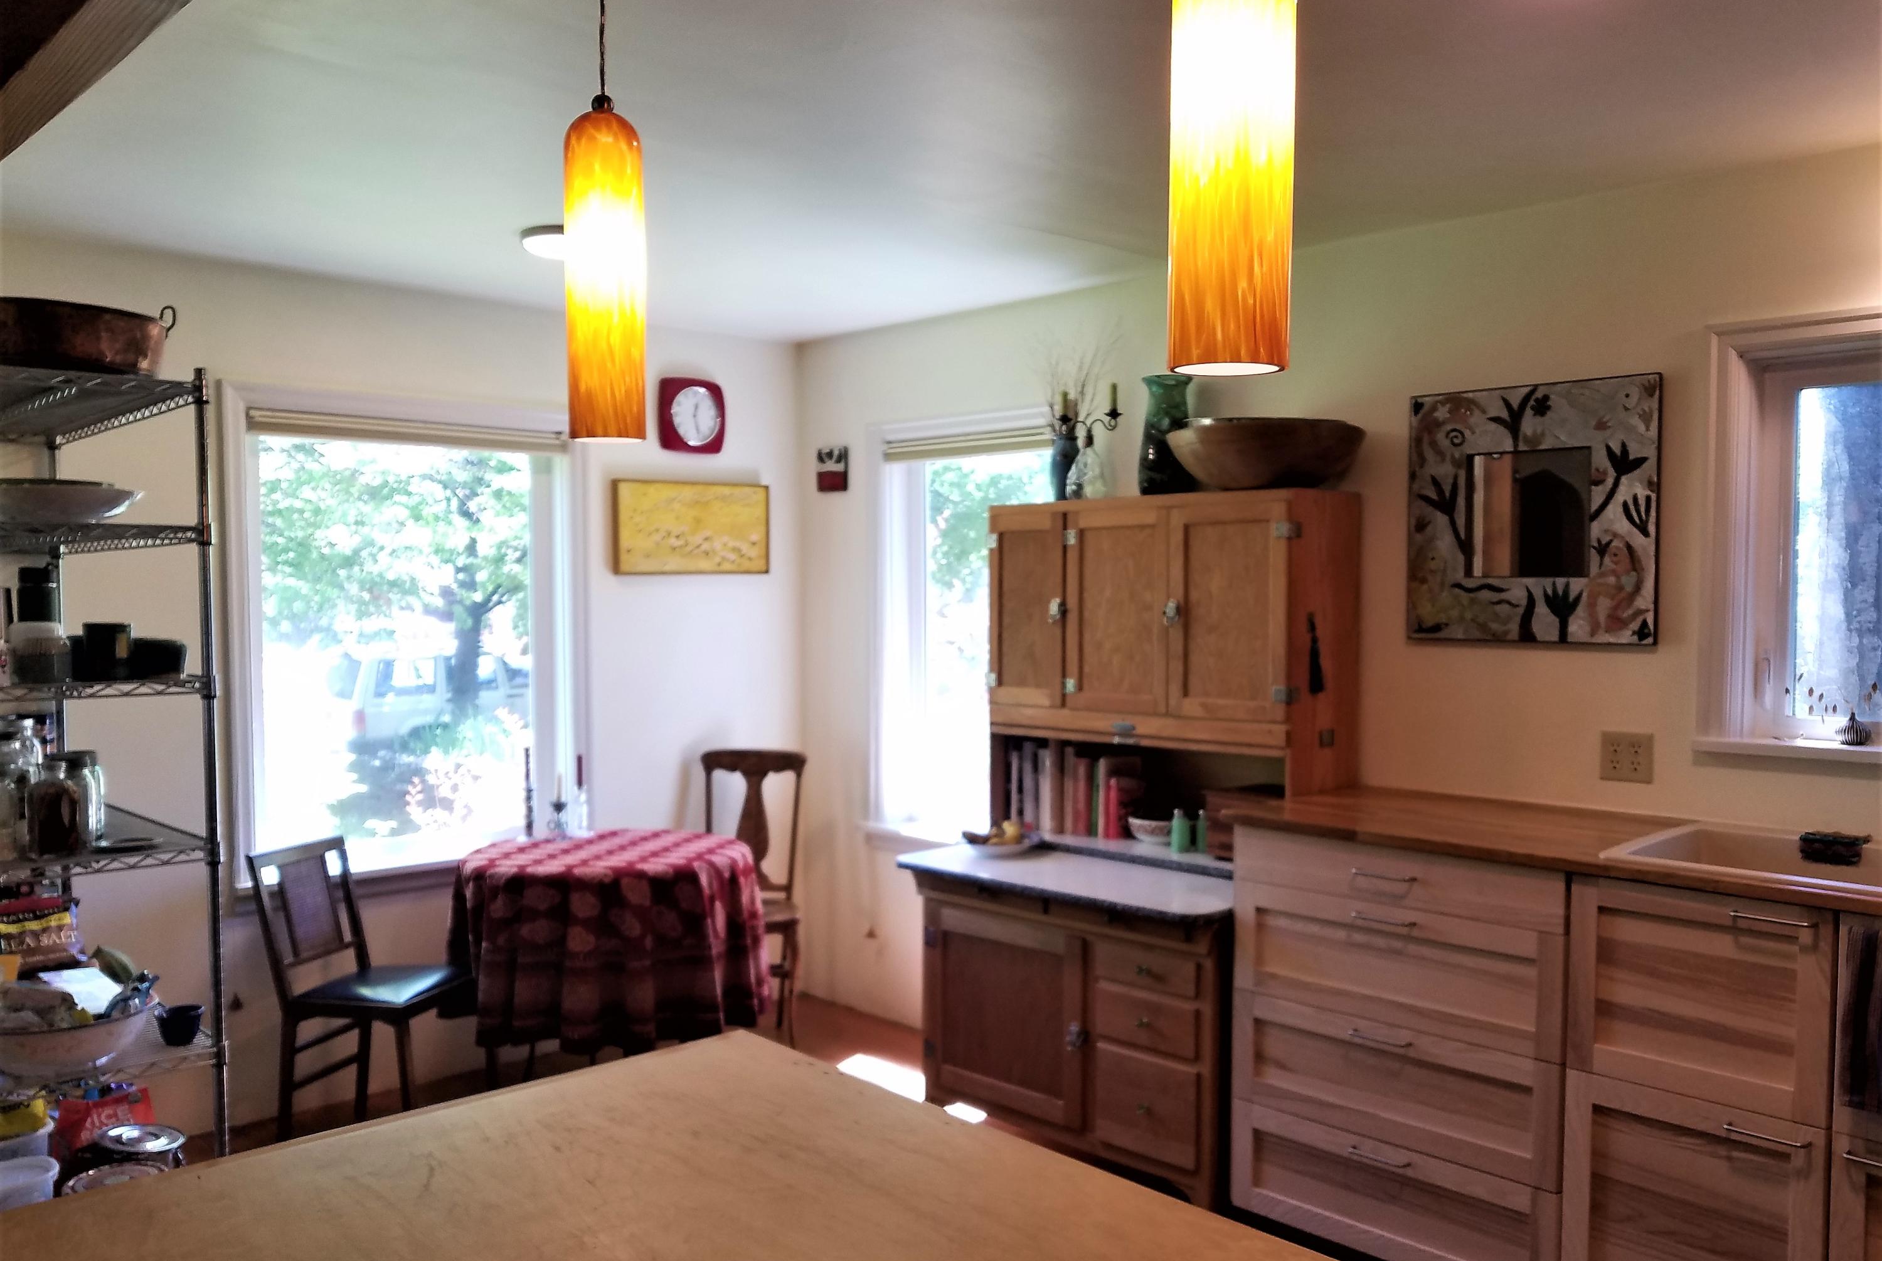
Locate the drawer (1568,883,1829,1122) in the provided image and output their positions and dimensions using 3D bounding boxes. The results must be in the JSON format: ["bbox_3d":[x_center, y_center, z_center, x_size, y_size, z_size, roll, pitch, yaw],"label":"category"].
[{"bbox_3d":[1.536,0.671,2.771,0.450,0.384,0.450,2,3,44],"label":"drawer"}]

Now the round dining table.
[{"bbox_3d":[-0.965,1.051,4.240,0.920,0.760,0.920,0,2,0],"label":"round dining table"}]

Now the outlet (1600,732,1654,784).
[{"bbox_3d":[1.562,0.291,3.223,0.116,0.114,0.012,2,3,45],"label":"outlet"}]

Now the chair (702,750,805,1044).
[{"bbox_3d":[-0.675,0.925,4.740,0.430,0.960,0.480,0,2,7],"label":"chair"}]

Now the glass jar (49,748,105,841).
[{"bbox_3d":[-1.683,0.322,2.750,0.096,0.174,0.096,2,3,44],"label":"glass jar"}]

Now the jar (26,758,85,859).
[{"bbox_3d":[-1.643,0.334,2.604,0.100,0.178,0.100,2,3,45],"label":"jar"}]

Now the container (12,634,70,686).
[{"bbox_3d":[-1.637,0.050,2.559,0.108,0.100,0.108,2,3,45],"label":"container"}]

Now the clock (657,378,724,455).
[{"bbox_3d":[-0.864,-0.735,4.895,0.055,0.230,0.230,2,3,45],"label":"clock"}]

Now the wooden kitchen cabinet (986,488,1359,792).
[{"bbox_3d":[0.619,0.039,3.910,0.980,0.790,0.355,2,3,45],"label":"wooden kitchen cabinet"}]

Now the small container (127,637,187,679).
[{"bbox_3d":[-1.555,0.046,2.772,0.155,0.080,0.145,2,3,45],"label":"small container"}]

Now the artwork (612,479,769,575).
[{"bbox_3d":[-0.852,-0.351,4.901,0.035,0.320,0.635,2,3,44],"label":"artwork"}]

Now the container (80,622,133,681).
[{"bbox_3d":[-1.566,0.038,2.651,0.093,0.105,0.093,2,3,45],"label":"container"}]

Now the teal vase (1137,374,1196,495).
[{"bbox_3d":[0.624,-0.530,3.909,0.160,0.345,0.160,0,2,0],"label":"teal vase"}]

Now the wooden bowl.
[{"bbox_3d":[0.830,-0.430,3.618,0.500,0.165,0.500,0,2,0],"label":"wooden bowl"}]

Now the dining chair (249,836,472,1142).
[{"bbox_3d":[-1.534,0.991,3.810,0.460,0.840,0.410,0,2,12],"label":"dining chair"}]

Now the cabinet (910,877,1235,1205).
[{"bbox_3d":[0.523,1.062,3.884,0.980,0.740,0.620,2,3,44],"label":"cabinet"}]

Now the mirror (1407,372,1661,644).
[{"bbox_3d":[1.415,-0.277,3.398,0.590,0.610,0.030,2,3,44],"label":"mirror"}]

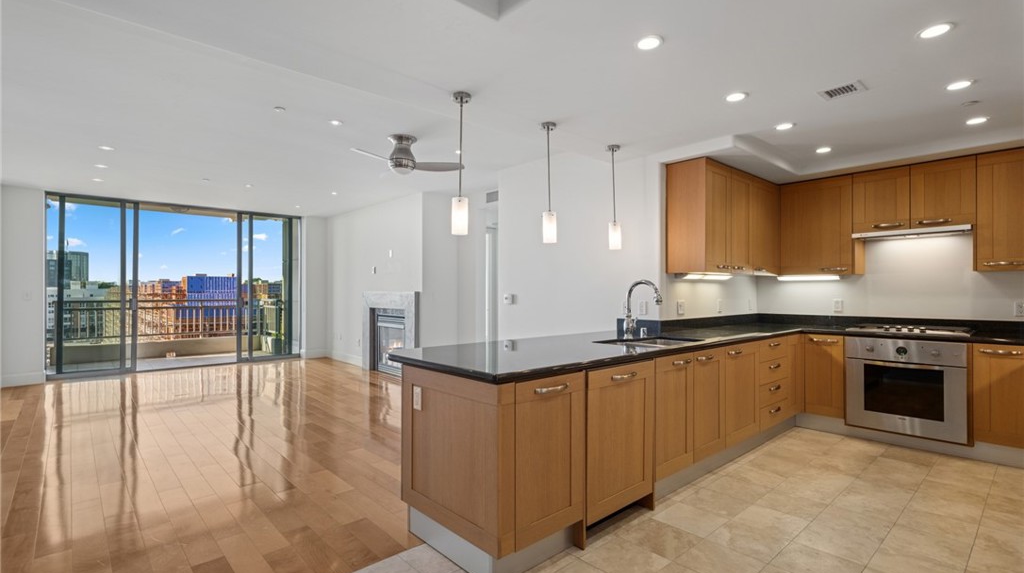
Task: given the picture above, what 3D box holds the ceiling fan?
[{"bbox_3d":[-0.958,-1.219,4.506,1.020,0.358,1.060,0,-1,-5],"label":"ceiling fan"}]

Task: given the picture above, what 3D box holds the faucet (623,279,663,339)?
[{"bbox_3d":[0.965,0.169,3.525,0.105,0.435,0.310,1,-1,-42],"label":"faucet"}]

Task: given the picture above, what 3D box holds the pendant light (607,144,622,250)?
[{"bbox_3d":[0.833,-0.718,3.928,0.108,0.835,0.108,0,-1,0],"label":"pendant light"}]

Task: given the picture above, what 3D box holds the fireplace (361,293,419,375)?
[{"bbox_3d":[-1.804,0.719,7.357,0.220,1.275,1.640,1,-1,-42],"label":"fireplace"}]

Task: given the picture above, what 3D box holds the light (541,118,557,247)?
[{"bbox_3d":[0.256,-0.723,3.399,0.108,0.836,0.108,0,-1,0],"label":"light"}]

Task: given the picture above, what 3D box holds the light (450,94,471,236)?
[{"bbox_3d":[-0.302,-0.728,2.874,0.108,0.839,0.108,0,-1,0],"label":"light"}]

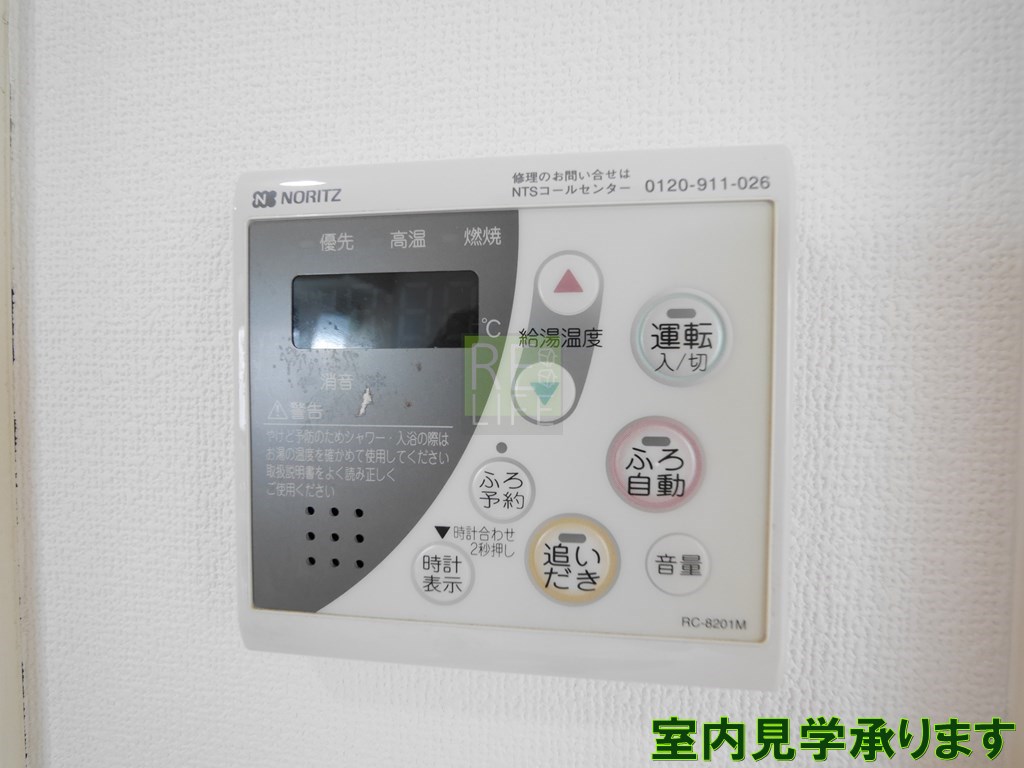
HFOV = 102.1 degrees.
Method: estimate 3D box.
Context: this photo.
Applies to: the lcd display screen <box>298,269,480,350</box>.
[{"bbox_3d":[-0.031,-0.018,0.102,0.047,0.018,0.004,0,1,6],"label":"lcd display screen"}]

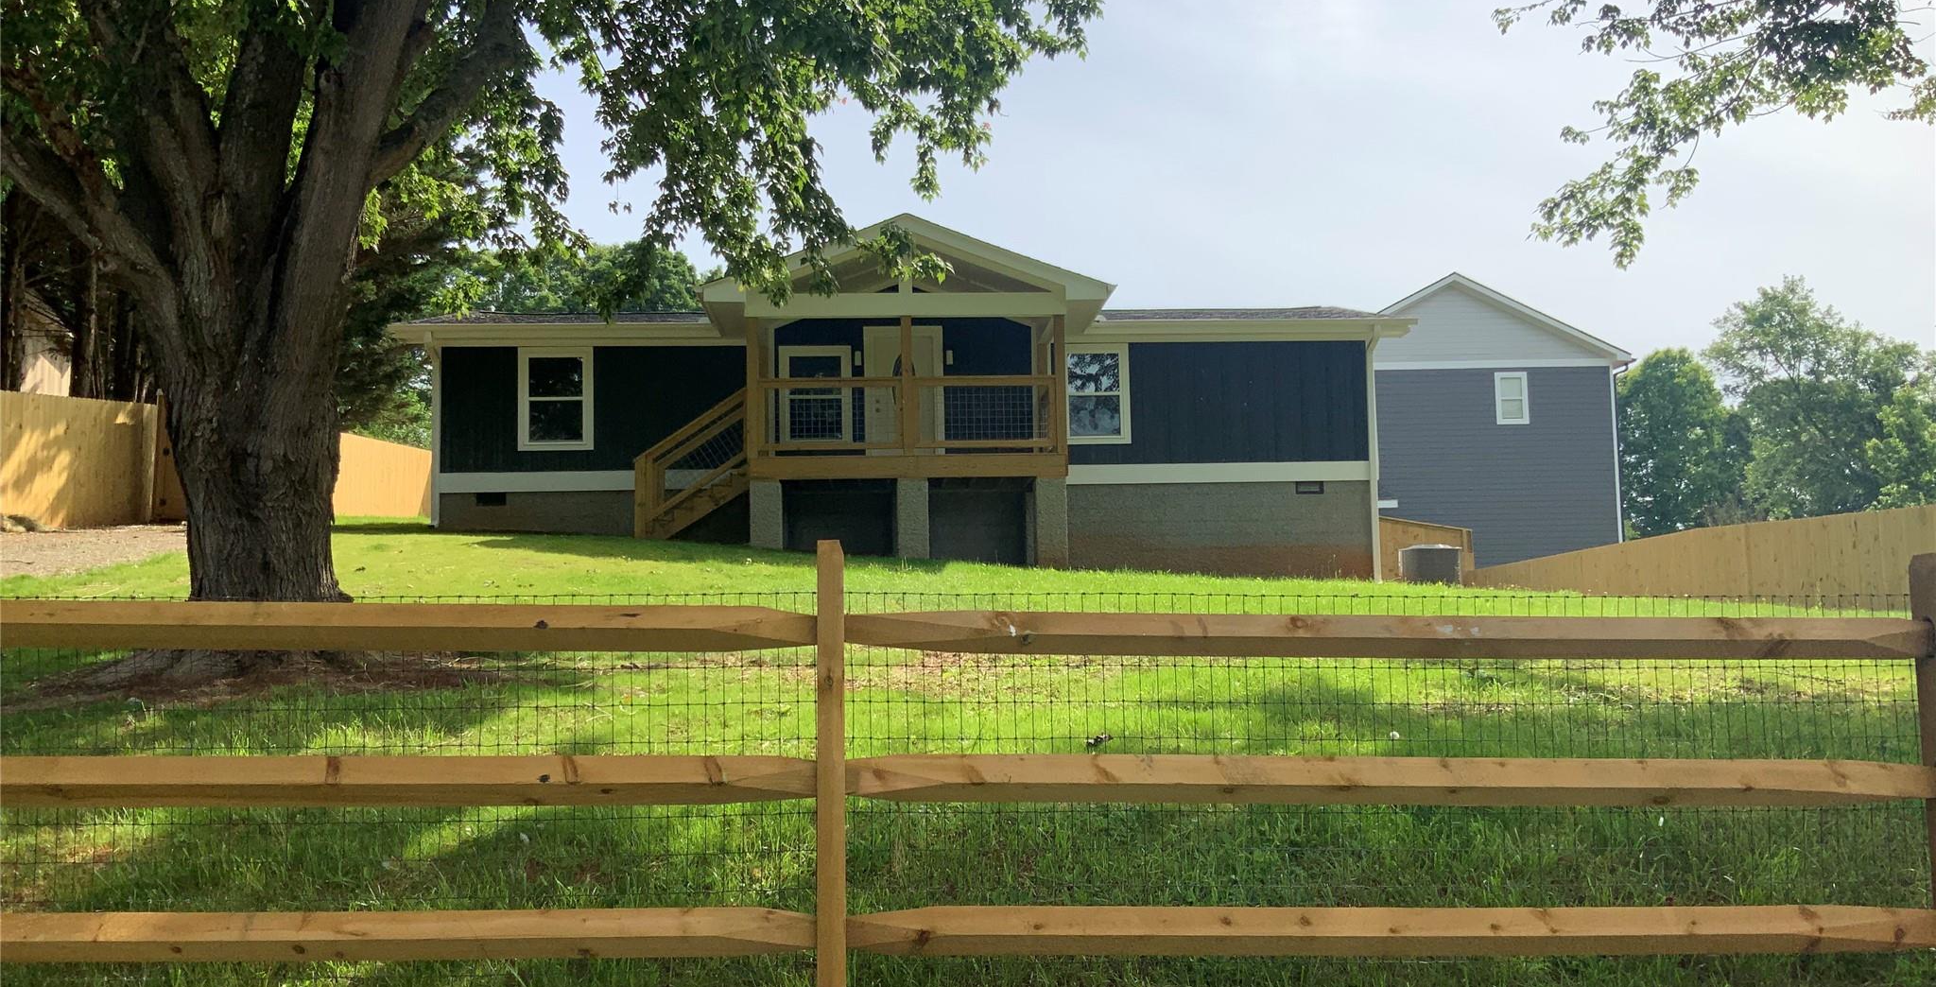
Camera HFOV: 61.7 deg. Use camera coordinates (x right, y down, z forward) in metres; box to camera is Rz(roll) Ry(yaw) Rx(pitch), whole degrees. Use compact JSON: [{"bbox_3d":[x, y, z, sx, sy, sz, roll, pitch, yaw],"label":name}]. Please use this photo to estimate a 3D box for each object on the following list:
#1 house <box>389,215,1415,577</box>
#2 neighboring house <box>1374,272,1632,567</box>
[{"bbox_3d":[-0.977,-0.878,27.470,15.332,5.045,11.200,-1,-5,-3],"label":"house"},{"bbox_3d":[12.305,-0.896,45.846,8.969,8.415,10.500,-1,-5,-1],"label":"neighboring house"}]

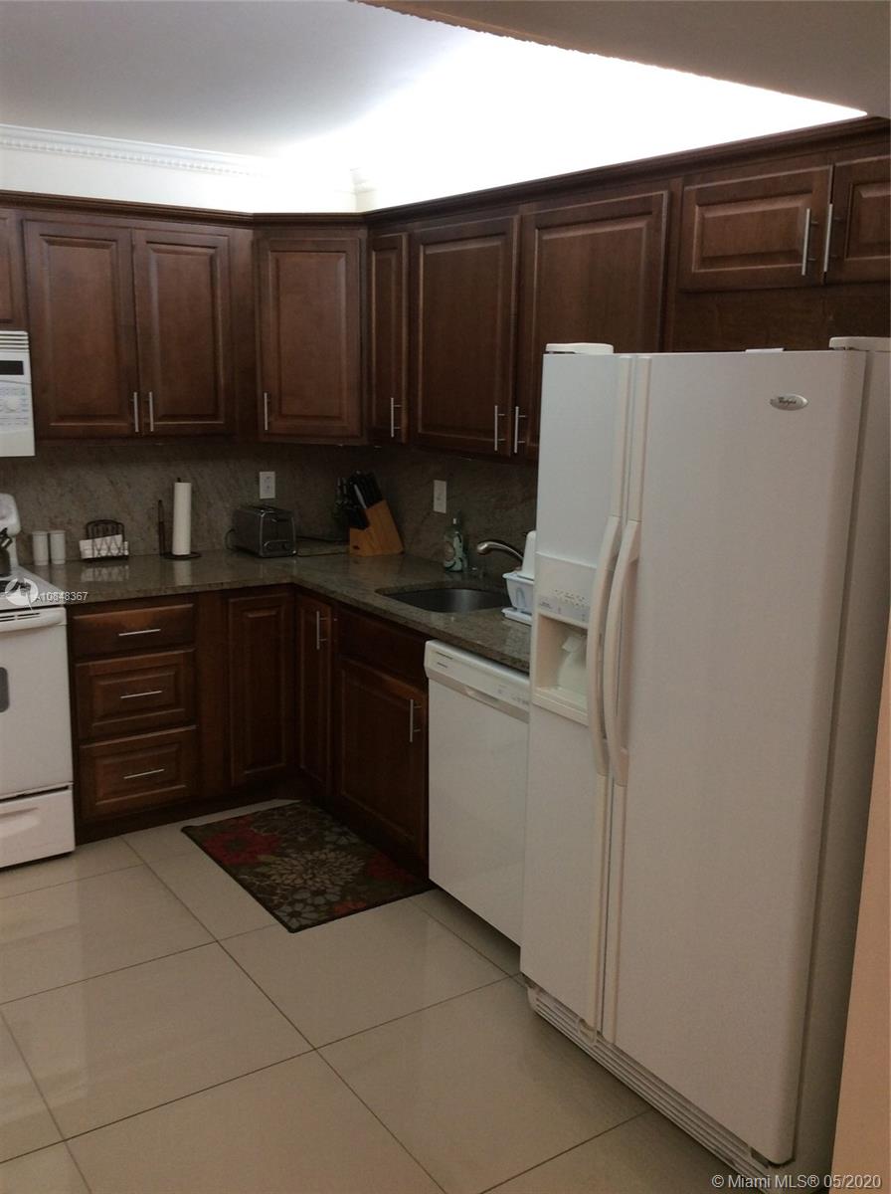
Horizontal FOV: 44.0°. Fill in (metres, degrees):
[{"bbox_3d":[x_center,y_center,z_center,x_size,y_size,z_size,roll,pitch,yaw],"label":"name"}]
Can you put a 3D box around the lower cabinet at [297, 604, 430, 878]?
[{"bbox_3d":[-0.053,0.404,3.908,0.582,0.822,0.884,-7,15,-34],"label":"lower cabinet"}]

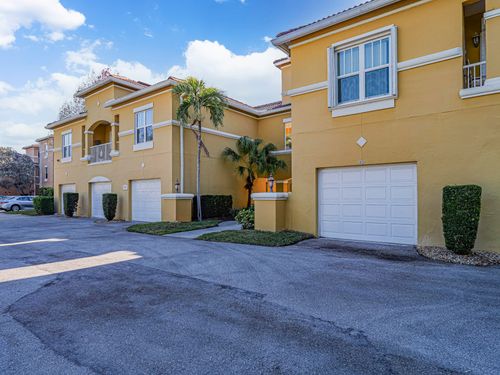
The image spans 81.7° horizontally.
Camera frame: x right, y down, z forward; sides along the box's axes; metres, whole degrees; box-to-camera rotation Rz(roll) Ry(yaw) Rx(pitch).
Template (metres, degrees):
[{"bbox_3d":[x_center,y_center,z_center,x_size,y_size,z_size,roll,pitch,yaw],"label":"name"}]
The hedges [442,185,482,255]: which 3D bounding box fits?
[{"bbox_3d":[4.766,0.690,6.500,0.690,1.500,0.650,-1,-2,36],"label":"hedges"}]

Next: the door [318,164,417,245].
[{"bbox_3d":[3.299,0.482,8.398,2.730,2.140,0.080,-1,-2,36],"label":"door"}]

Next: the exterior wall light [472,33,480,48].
[{"bbox_3d":[6.045,-3.928,7.710,0.180,0.380,0.200,-1,-2,36],"label":"exterior wall light"}]

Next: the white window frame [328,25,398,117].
[{"bbox_3d":[3.185,-3.242,8.268,1.880,2.180,0.200,-1,-2,36],"label":"white window frame"}]

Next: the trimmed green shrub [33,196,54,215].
[{"bbox_3d":[-14.994,1.325,21.293,1.500,1.320,1.150,-1,-2,36],"label":"trimmed green shrub"}]

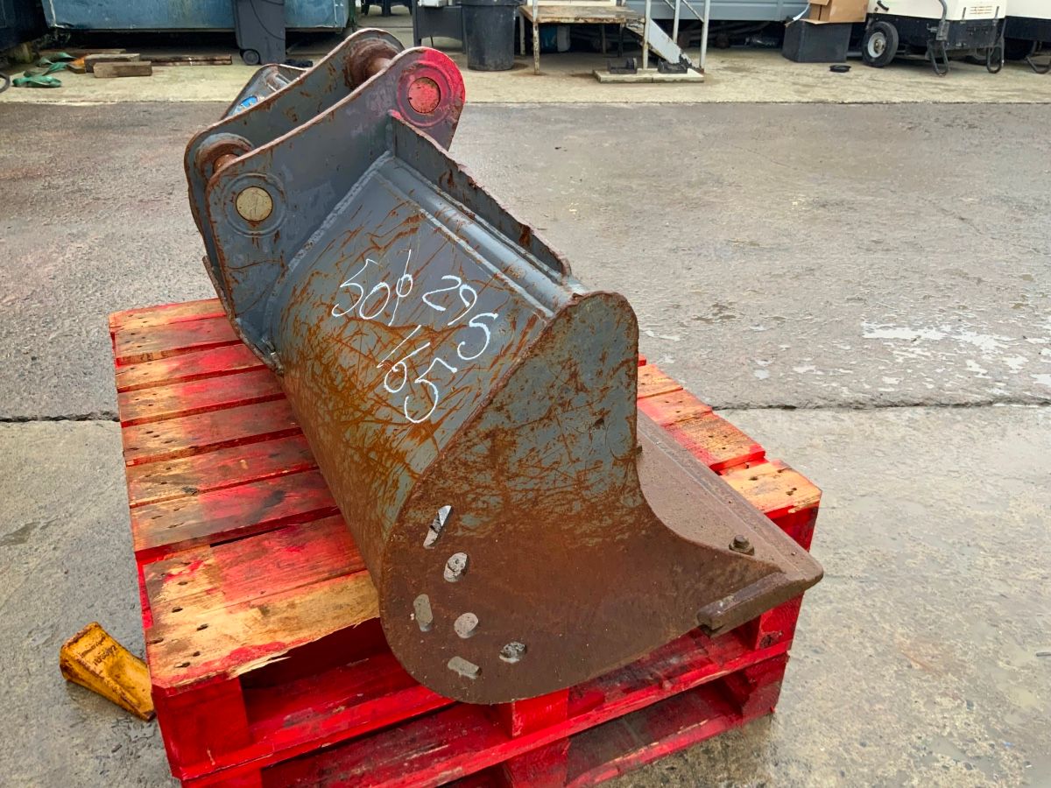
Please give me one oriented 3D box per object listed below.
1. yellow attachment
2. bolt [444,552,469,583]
[{"bbox_3d":[-0.761,0.521,1.654,0.213,0.083,0.083,17,33,26],"label":"yellow attachment"},{"bbox_3d":[-0.071,0.177,0.902,0.028,0.033,0.020,-12,32,-21],"label":"bolt"}]

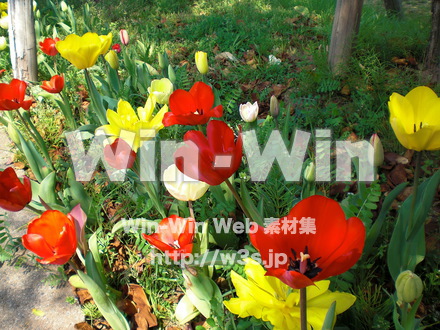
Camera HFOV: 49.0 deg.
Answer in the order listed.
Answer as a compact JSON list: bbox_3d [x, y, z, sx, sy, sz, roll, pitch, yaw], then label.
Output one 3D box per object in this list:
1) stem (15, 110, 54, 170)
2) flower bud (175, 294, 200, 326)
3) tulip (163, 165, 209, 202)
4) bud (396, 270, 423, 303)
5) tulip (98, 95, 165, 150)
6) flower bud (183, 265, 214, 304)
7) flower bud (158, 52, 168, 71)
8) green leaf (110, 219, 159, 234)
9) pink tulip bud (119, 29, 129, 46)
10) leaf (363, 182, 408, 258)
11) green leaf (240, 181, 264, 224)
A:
[{"bbox_3d":[-0.415,-0.052,1.090,0.010,0.176,0.010,-31,45,-17],"label":"stem"},{"bbox_3d":[-0.049,0.209,0.700,0.034,0.045,0.030,16,27,1],"label":"flower bud"},{"bbox_3d":[-0.045,0.021,0.645,0.060,0.055,0.058,-1,25,1],"label":"tulip"},{"bbox_3d":[0.243,0.156,0.620,0.034,0.044,0.034,14,31,24],"label":"bud"},{"bbox_3d":[-0.130,-0.059,0.710,0.100,0.062,0.090,2,31,0],"label":"tulip"},{"bbox_3d":[-0.030,0.166,0.670,0.030,0.055,0.030,-26,28,12],"label":"flower bud"},{"bbox_3d":[-0.168,-0.304,1.420,0.026,0.055,0.026,2,27,0],"label":"flower bud"},{"bbox_3d":[-0.128,0.094,0.740,0.080,0.024,0.028,2,25,0],"label":"green leaf"},{"bbox_3d":[-0.329,-0.438,1.650,0.029,0.055,0.029,-5,28,-10],"label":"pink tulip bud"},{"bbox_3d":[0.291,0.100,0.850,0.025,0.159,0.025,30,24,20],"label":"leaf"},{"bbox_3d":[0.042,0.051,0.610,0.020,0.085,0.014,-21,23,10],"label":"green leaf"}]

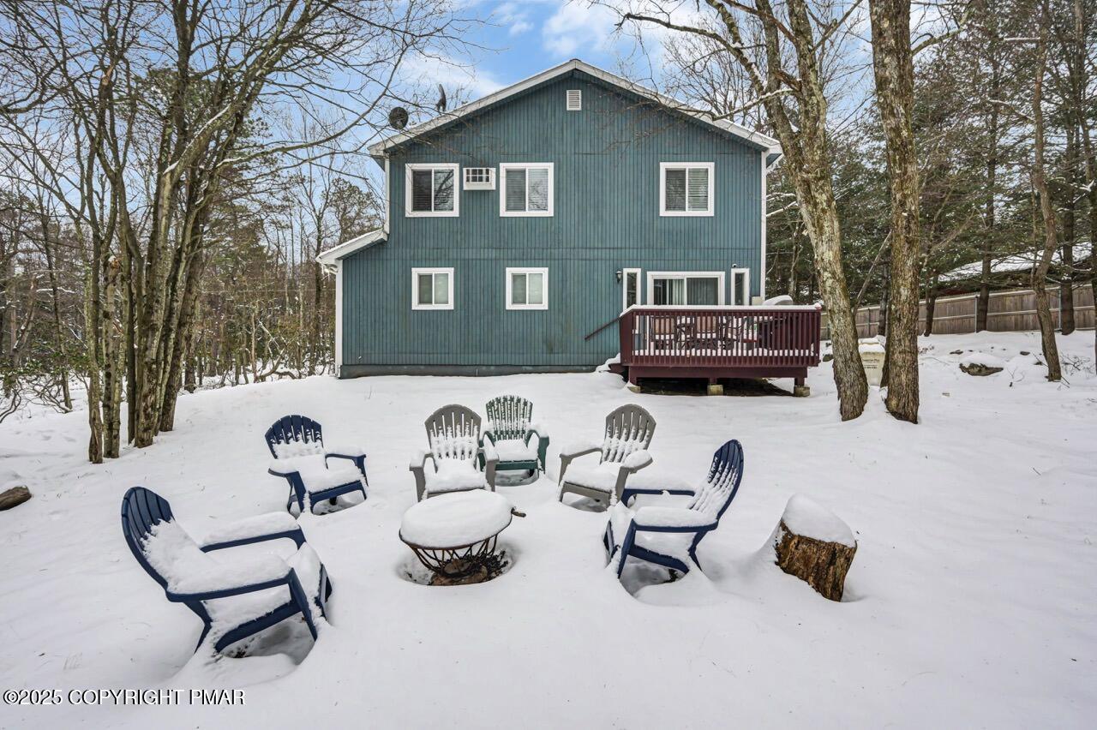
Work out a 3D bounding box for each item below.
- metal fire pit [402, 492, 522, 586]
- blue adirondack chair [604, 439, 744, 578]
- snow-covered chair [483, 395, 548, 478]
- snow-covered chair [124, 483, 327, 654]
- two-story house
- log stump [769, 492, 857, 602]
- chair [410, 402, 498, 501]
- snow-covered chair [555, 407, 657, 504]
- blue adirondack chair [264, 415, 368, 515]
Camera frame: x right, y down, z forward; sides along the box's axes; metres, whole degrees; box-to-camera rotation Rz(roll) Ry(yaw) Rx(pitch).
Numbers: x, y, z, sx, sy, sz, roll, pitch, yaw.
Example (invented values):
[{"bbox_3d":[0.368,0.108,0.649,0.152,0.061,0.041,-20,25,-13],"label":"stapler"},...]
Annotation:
[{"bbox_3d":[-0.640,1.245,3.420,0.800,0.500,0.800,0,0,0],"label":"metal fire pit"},{"bbox_3d":[0.787,0.922,3.145,0.833,0.911,0.764,1,0,3],"label":"blue adirondack chair"},{"bbox_3d":[-0.405,0.825,5.500,0.740,0.910,0.820,0,0,-9],"label":"snow-covered chair"},{"bbox_3d":[-1.600,1.018,2.510,0.833,0.911,0.764,-2,-1,-22],"label":"snow-covered chair"},{"bbox_3d":[0.163,-3.635,17.248,11.700,8.050,10.000,0,0,2],"label":"two-story house"},{"bbox_3d":[1.630,1.190,3.020,0.470,0.560,0.470,7,0,0],"label":"log stump"},{"bbox_3d":[-0.854,0.868,4.481,0.764,0.911,0.833,-2,1,-10],"label":"chair"},{"bbox_3d":[0.565,0.858,4.474,0.764,0.911,0.833,1,1,40],"label":"snow-covered chair"},{"bbox_3d":[-2.214,0.939,4.621,0.833,0.911,0.764,-3,1,39],"label":"blue adirondack chair"}]

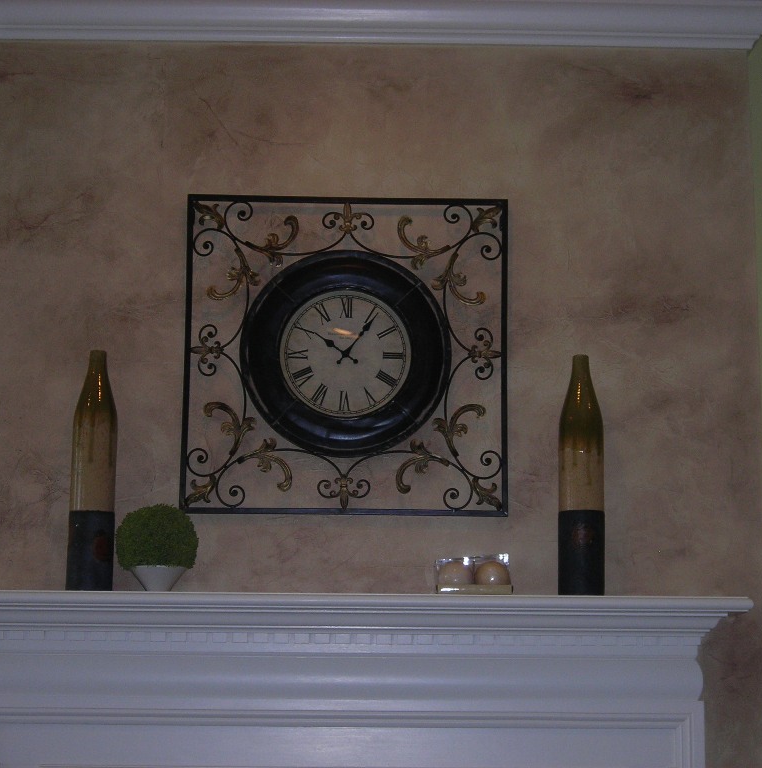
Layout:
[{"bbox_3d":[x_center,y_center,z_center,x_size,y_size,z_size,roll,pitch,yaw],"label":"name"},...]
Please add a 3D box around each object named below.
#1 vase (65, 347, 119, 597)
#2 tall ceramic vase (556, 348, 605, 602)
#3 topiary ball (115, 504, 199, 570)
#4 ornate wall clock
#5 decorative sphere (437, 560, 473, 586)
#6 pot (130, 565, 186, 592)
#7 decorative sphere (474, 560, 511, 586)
[{"bbox_3d":[-0.610,0.184,4.069,0.098,0.518,0.098,1,-10,-1],"label":"vase"},{"bbox_3d":[0.426,0.194,4.090,0.098,0.519,0.098,1,-10,-1],"label":"tall ceramic vase"},{"bbox_3d":[-0.470,0.331,4.048,0.173,0.152,0.173,1,-10,-1],"label":"topiary ball"},{"bbox_3d":[-0.075,-0.065,4.178,0.702,0.703,0.060,1,-10,-1],"label":"ornate wall clock"},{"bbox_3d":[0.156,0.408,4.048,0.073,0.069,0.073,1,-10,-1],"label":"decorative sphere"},{"bbox_3d":[-0.467,0.411,4.034,0.117,0.062,0.117,1,-10,-1],"label":"pot"},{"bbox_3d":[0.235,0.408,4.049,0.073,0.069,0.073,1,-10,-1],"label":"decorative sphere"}]

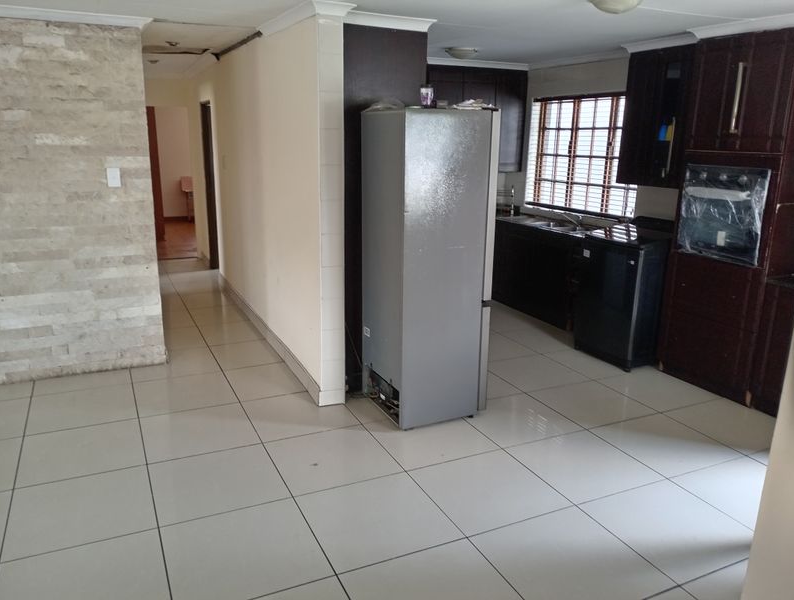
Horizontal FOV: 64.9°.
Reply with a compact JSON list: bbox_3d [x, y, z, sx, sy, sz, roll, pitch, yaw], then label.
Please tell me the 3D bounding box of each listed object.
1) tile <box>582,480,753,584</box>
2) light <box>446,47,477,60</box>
[{"bbox_3d":[1.245,1.018,2.817,0.600,0.010,0.600,-6,16,-25],"label":"tile"},{"bbox_3d":[0.539,-2.056,5.220,0.275,0.090,0.275,1,15,0],"label":"light"}]

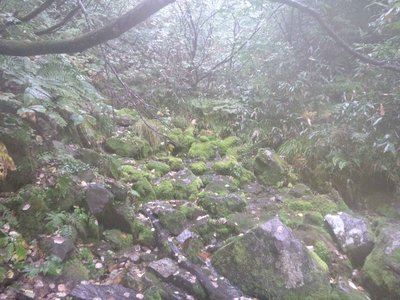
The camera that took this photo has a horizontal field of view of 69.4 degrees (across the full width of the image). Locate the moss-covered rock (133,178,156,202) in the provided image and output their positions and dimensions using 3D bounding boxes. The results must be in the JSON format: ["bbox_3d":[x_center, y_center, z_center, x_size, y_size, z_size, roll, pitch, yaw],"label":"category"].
[{"bbox_3d":[-0.913,0.666,4.750,0.383,0.360,0.344,0,7,0],"label":"moss-covered rock"}]

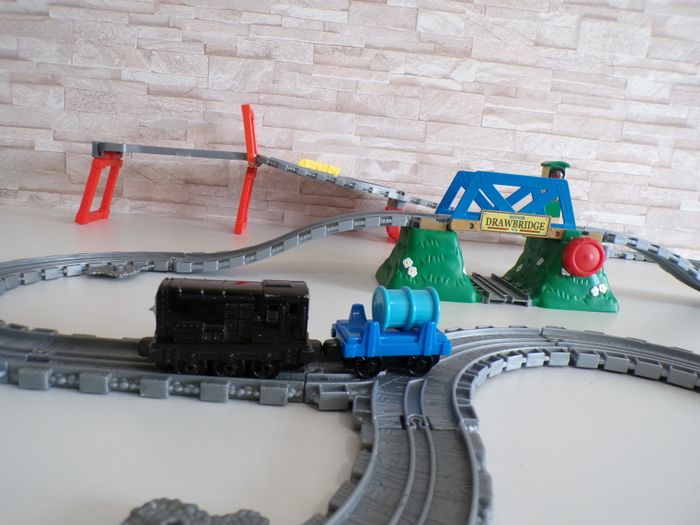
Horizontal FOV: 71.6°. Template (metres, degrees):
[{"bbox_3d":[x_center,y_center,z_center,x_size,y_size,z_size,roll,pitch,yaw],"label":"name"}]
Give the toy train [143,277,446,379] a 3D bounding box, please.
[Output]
[{"bbox_3d":[-0.024,0.026,0.209,0.132,0.037,0.029,4,11,-3],"label":"toy train"}]

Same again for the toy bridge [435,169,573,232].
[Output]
[{"bbox_3d":[0.130,-0.051,0.397,0.101,0.040,0.042,4,11,-6],"label":"toy bridge"}]

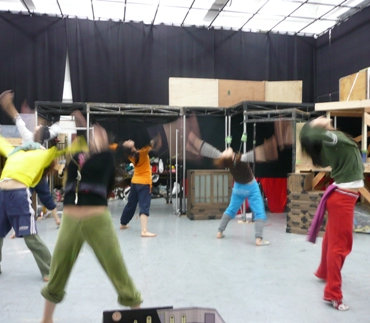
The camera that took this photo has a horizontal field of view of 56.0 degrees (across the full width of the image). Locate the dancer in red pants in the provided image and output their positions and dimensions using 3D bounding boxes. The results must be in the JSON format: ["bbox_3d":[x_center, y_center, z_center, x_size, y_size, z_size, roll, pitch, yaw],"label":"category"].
[{"bbox_3d":[1.200,0.370,2.903,0.480,1.450,0.580,0,1,12],"label":"dancer in red pants"}]

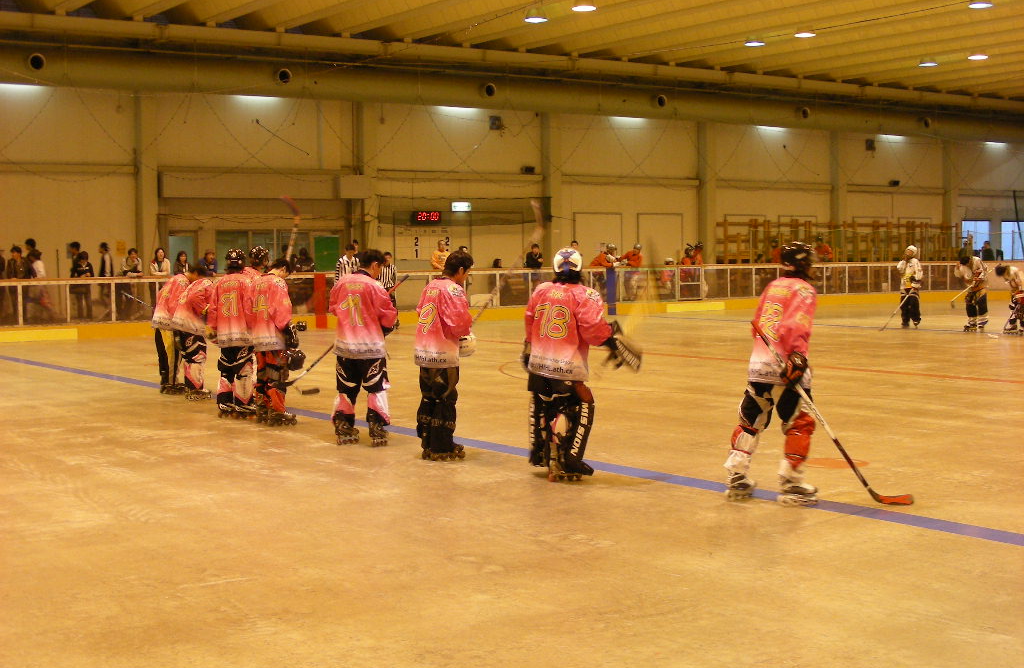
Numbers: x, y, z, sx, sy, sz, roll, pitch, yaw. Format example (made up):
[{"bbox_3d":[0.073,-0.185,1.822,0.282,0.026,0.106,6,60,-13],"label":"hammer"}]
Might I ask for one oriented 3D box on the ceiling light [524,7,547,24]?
[{"bbox_3d":[0.551,-7.403,32.689,0.530,0.390,0.530,-1,3,0],"label":"ceiling light"}]

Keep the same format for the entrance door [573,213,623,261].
[{"bbox_3d":[2.531,-2.308,41.587,1.810,2.470,0.100,-3,4,-35],"label":"entrance door"}]

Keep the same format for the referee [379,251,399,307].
[{"bbox_3d":[-2.800,-0.990,32.351,0.500,1.731,0.340,-2,4,-20],"label":"referee"}]

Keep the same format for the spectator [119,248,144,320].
[{"bbox_3d":[-8.353,-1.111,31.250,0.520,1.520,0.480,-3,4,-35],"label":"spectator"}]

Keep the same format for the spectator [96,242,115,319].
[{"bbox_3d":[-8.825,-1.110,30.834,0.330,1.736,0.460,-3,4,-36],"label":"spectator"}]

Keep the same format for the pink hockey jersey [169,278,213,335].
[{"bbox_3d":[-3.881,-0.335,17.300,0.380,0.720,0.520,21,-10,-34],"label":"pink hockey jersey"}]

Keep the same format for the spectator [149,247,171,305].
[{"bbox_3d":[-7.815,-1.157,31.608,0.480,1.560,0.450,-3,4,-35],"label":"spectator"}]

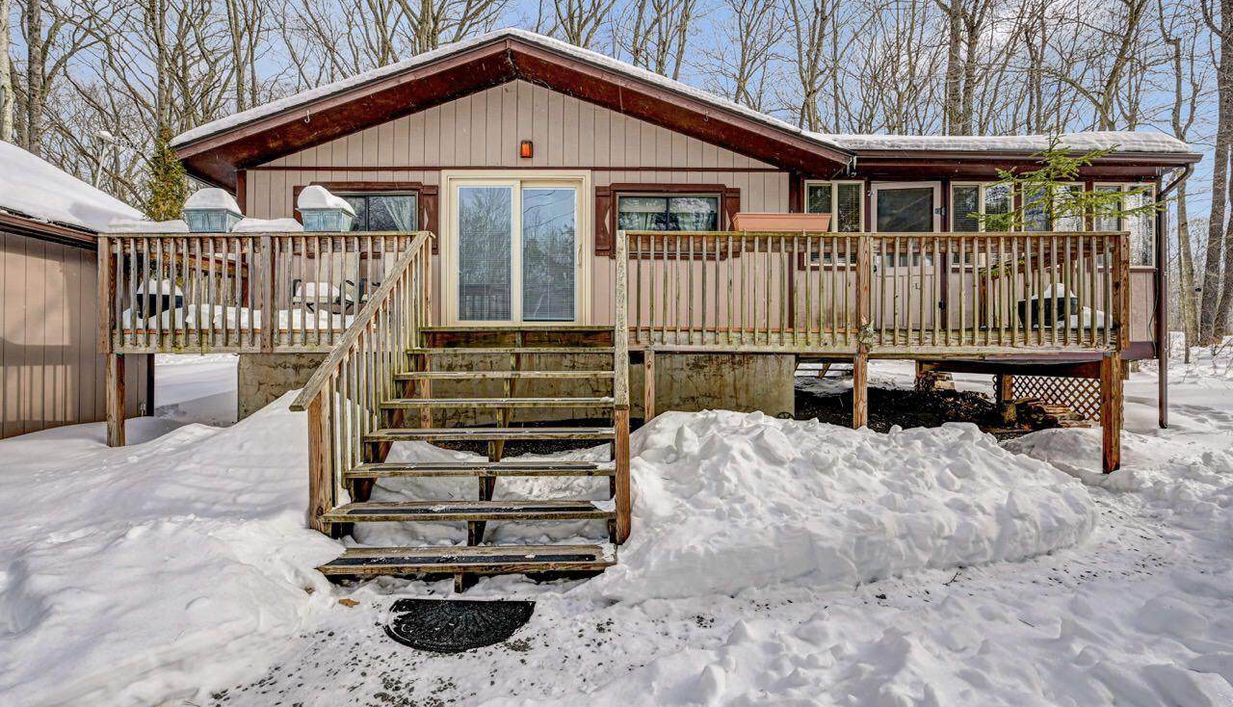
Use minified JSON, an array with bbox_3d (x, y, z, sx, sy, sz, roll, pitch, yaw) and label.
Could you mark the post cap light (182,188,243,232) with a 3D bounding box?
[{"bbox_3d":[-3.730,-1.325,4.770,0.410,0.420,0.250,0,0,-1],"label":"post cap light"}]

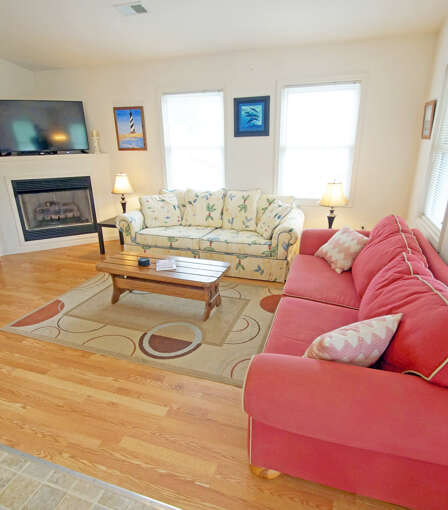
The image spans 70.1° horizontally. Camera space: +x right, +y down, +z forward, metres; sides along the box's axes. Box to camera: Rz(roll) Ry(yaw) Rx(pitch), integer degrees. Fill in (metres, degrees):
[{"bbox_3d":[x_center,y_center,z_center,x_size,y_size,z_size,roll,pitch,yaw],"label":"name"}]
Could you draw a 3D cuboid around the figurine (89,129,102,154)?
[{"bbox_3d":[-1.884,-1.654,4.678,0.115,0.350,0.115,-10,21,-26],"label":"figurine"}]

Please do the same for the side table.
[{"bbox_3d":[-1.411,-0.277,4.628,0.530,0.440,0.530,6,20,18],"label":"side table"}]

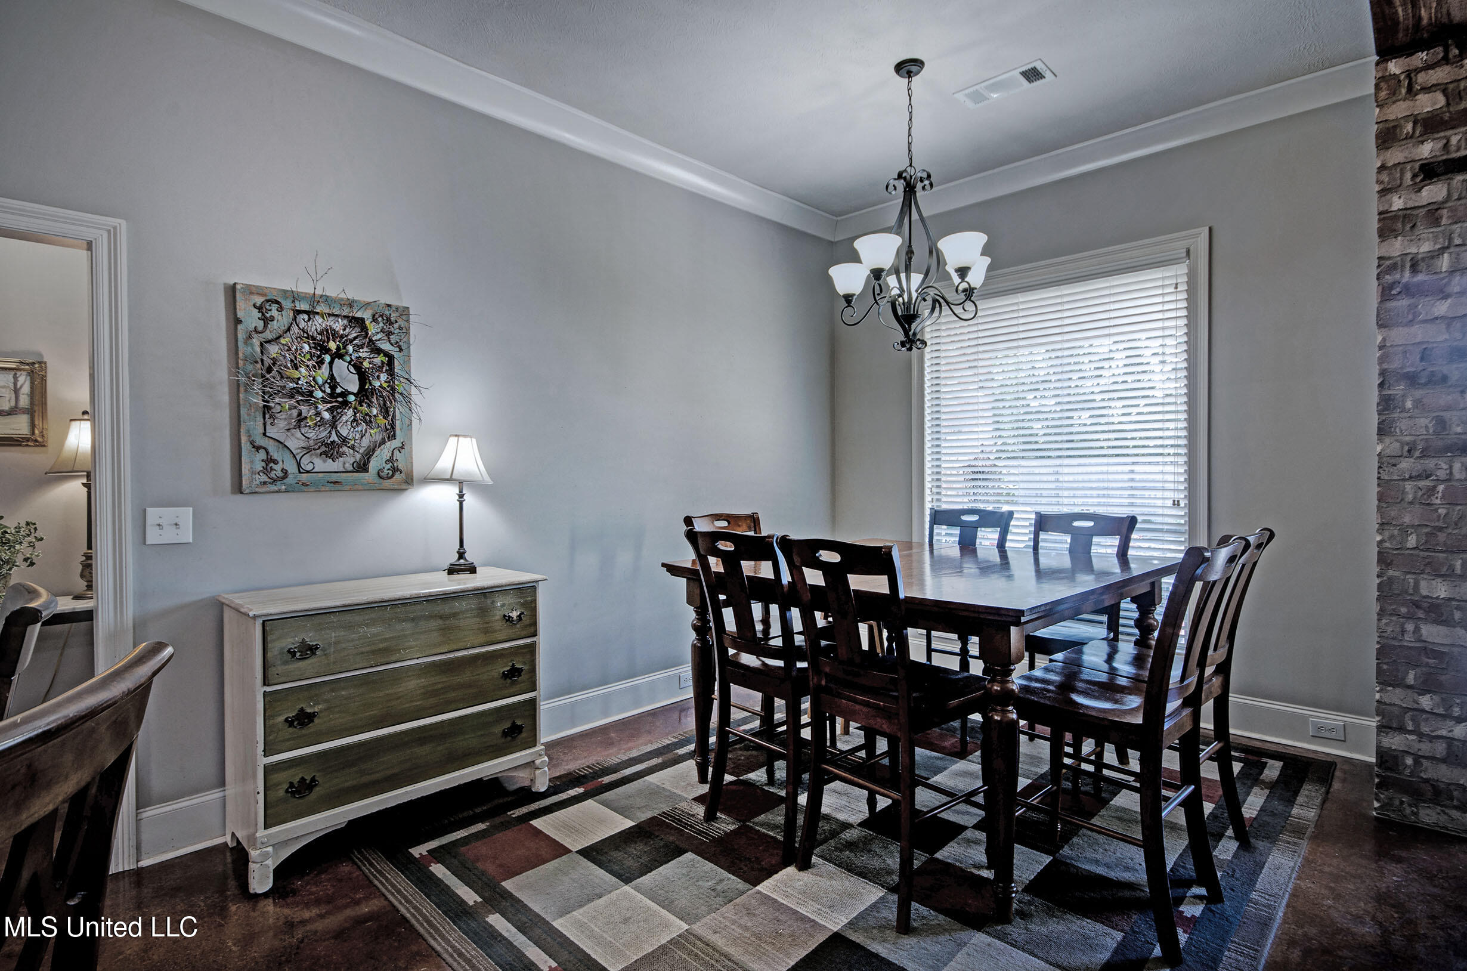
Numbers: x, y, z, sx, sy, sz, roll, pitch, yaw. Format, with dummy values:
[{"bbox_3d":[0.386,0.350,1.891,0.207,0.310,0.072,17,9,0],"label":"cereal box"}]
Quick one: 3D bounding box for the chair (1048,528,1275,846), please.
[{"bbox_3d":[1.514,0.719,2.327,0.450,1.100,0.565,-1,1,-44],"label":"chair"}]

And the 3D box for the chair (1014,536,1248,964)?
[{"bbox_3d":[1.182,0.727,2.019,0.450,1.100,0.565,-1,1,-44],"label":"chair"}]

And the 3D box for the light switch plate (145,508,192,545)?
[{"bbox_3d":[-1.986,0.143,2.294,0.014,0.120,0.122,0,1,45],"label":"light switch plate"}]

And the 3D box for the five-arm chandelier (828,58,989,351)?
[{"bbox_3d":[0.797,-1.253,2.933,0.710,1.240,0.710,0,1,45],"label":"five-arm chandelier"}]

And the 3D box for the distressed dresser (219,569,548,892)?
[{"bbox_3d":[-1.329,0.854,2.572,0.475,0.885,1.050,0,1,45],"label":"distressed dresser"}]

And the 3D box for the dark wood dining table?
[{"bbox_3d":[0.810,0.805,2.784,1.520,0.935,1.550,-1,1,-43],"label":"dark wood dining table"}]

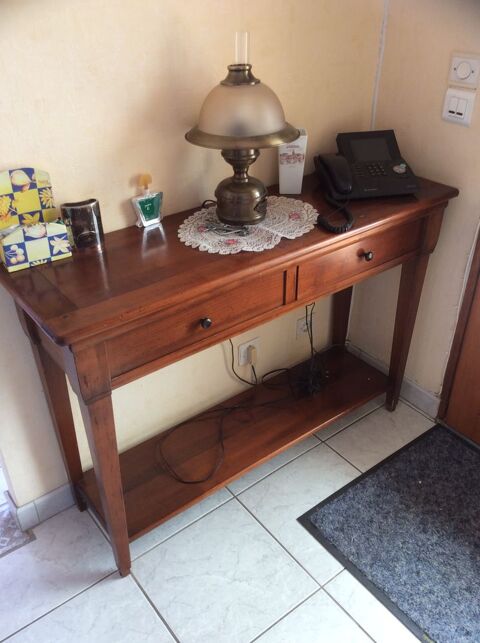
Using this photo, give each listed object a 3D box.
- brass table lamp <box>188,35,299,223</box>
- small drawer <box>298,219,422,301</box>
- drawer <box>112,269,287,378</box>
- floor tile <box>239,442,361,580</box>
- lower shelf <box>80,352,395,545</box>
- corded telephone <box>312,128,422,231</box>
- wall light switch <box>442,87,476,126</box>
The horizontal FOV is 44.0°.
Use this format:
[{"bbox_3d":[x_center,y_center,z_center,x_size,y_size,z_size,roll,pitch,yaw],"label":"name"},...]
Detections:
[{"bbox_3d":[0.010,-0.421,1.326,0.251,0.403,0.251,0,34,0],"label":"brass table lamp"},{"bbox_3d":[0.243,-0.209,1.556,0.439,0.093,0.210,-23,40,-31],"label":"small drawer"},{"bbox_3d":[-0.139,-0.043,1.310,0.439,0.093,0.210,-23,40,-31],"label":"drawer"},{"bbox_3d":[0.230,0.514,1.645,0.343,0.010,0.343,-23,40,-31],"label":"floor tile"},{"bbox_3d":[0.029,0.319,1.770,0.997,0.021,0.268,-23,40,-31],"label":"lower shelf"},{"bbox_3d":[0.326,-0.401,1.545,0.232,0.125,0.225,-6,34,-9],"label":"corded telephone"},{"bbox_3d":[0.549,-0.536,1.483,0.012,0.080,0.081,-23,40,-31],"label":"wall light switch"}]

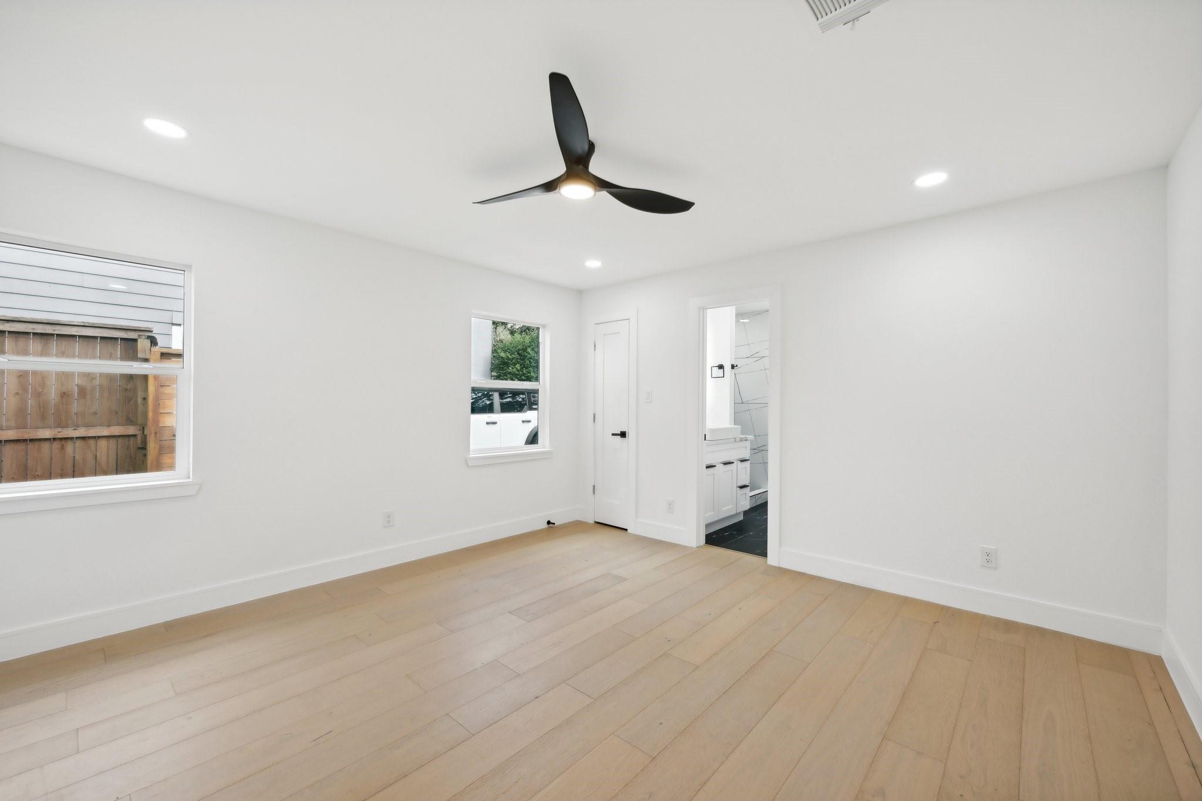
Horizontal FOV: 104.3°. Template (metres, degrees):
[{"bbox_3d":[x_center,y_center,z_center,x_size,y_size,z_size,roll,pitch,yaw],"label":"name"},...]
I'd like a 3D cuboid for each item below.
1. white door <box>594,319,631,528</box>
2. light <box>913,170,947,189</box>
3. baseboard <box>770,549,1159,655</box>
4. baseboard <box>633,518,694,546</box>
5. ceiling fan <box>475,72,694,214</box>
[{"bbox_3d":[0.114,0.233,4.687,0.458,2.030,0.040,0,0,42],"label":"white door"},{"bbox_3d":[1.730,-1.154,2.452,0.157,0.020,0.157,0,0,42],"label":"light"},{"bbox_3d":[2.055,1.177,2.905,1.883,0.142,0.017,0,0,42],"label":"baseboard"},{"bbox_3d":[0.552,1.194,4.232,0.588,0.142,0.017,0,0,42],"label":"baseboard"},{"bbox_3d":[-0.112,-1.057,2.065,1.270,0.235,1.150,0,0,2],"label":"ceiling fan"}]

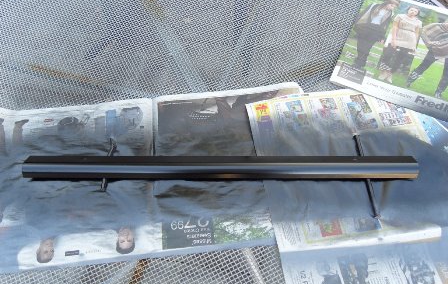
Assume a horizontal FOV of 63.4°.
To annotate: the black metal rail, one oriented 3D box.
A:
[{"bbox_3d":[-0.005,0.037,0.569,0.612,0.018,0.038,0,62,1],"label":"black metal rail"}]

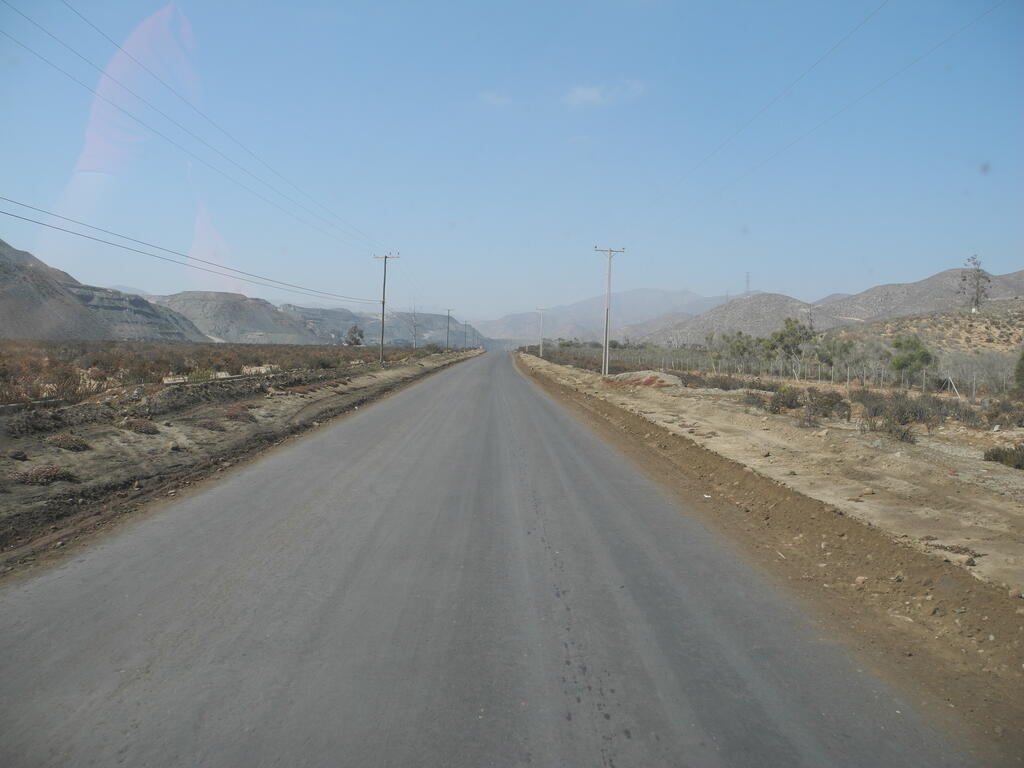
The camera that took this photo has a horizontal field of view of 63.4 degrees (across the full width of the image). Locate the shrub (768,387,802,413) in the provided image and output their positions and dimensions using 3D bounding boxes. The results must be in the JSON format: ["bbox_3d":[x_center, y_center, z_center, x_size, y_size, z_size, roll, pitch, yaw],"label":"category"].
[{"bbox_3d":[10.528,0.607,32.000,1.100,0.980,1.050,1,3,-1],"label":"shrub"}]

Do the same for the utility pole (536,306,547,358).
[{"bbox_3d":[5.841,-10.197,164.000,2.150,10.000,0.400,1,3,-1],"label":"utility pole"}]

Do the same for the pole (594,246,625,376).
[{"bbox_3d":[7.456,-5.602,64.000,2.250,9.950,0.400,1,3,-1],"label":"pole"}]

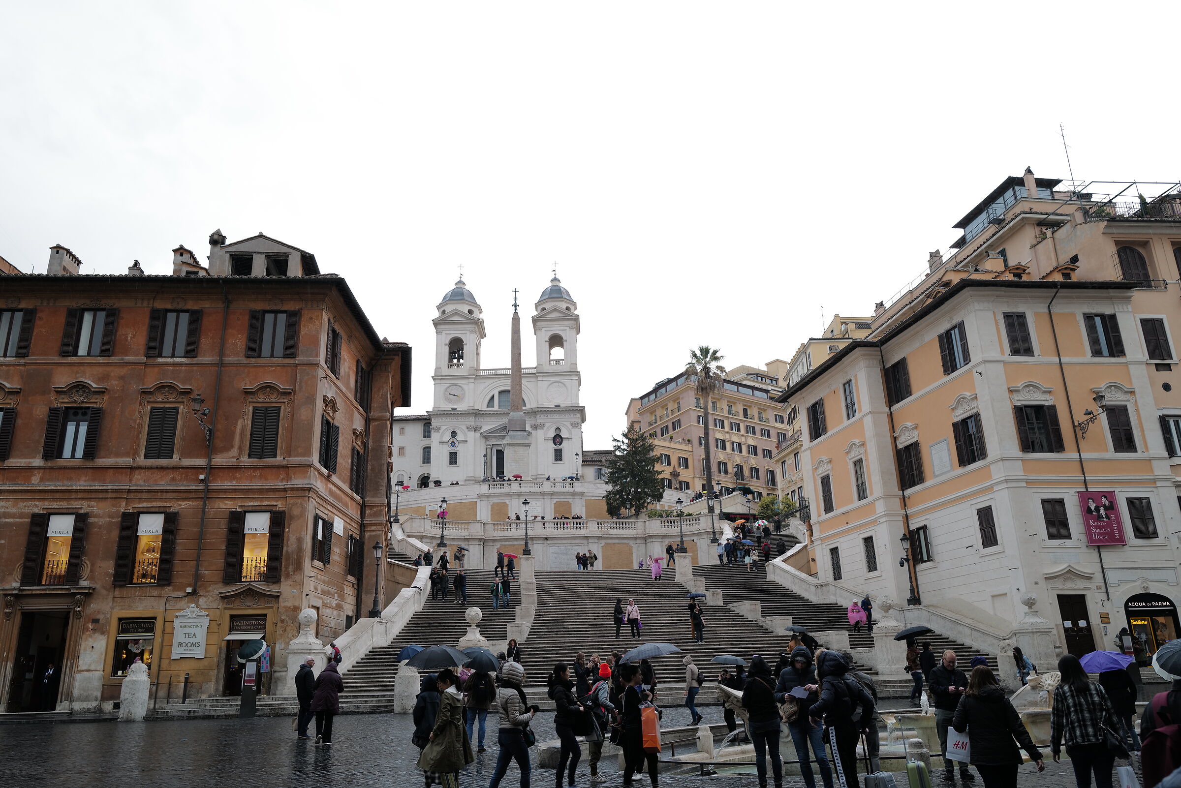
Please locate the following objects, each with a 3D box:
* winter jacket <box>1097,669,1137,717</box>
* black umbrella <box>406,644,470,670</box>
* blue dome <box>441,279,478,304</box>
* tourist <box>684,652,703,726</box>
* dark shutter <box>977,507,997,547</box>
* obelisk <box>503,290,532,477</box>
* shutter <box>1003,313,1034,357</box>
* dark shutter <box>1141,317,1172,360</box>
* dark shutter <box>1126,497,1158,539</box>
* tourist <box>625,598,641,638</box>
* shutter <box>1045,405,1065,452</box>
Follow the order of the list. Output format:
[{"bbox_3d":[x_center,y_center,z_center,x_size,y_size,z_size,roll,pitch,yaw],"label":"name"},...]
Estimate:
[{"bbox_3d":[9.704,5.488,16.967,0.500,0.907,0.340,-3,-18,5],"label":"winter jacket"},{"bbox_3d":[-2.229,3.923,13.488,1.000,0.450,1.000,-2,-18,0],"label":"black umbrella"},{"bbox_3d":[-22.454,-17.160,157.461,6.100,5.000,6.100,-2,-18,0],"label":"blue dome"},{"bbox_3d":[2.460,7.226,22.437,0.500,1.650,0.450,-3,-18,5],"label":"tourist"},{"bbox_3d":[18.578,6.236,42.999,0.080,1.850,1.150,2,-18,-9],"label":"dark shutter"},{"bbox_3d":[-9.499,0.225,120.483,3.700,29.936,3.700,-2,-18,0],"label":"obelisk"},{"bbox_3d":[17.881,-2.527,38.416,1.013,1.993,0.100,0,-18,-7],"label":"shutter"},{"bbox_3d":[27.616,-2.656,44.825,1.206,2.158,0.060,0,-18,-6],"label":"dark shutter"},{"bbox_3d":[21.855,4.918,36.405,1.014,1.641,0.100,0,-18,-7],"label":"dark shutter"},{"bbox_3d":[1.764,9.645,39.415,0.600,1.640,0.380,-5,-18,8],"label":"tourist"},{"bbox_3d":[21.509,1.594,42.532,0.550,2.180,0.070,0,-18,-4],"label":"shutter"}]

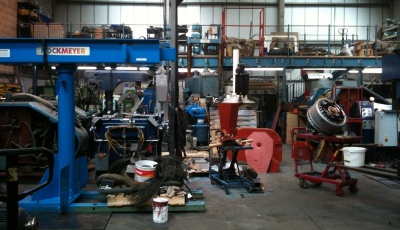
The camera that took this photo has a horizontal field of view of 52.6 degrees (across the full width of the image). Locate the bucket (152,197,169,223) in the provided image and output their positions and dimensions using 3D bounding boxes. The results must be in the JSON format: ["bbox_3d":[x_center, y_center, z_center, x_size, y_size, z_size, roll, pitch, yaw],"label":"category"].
[{"bbox_3d":[-0.455,1.109,4.690,0.178,0.250,0.178,0,1,0],"label":"bucket"}]

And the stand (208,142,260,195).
[{"bbox_3d":[0.510,0.825,6.500,0.470,0.750,0.840,0,1,-15],"label":"stand"}]

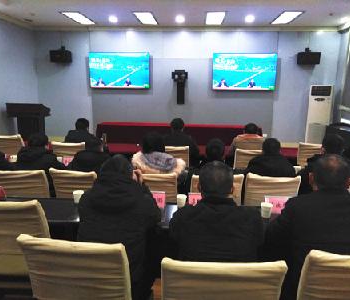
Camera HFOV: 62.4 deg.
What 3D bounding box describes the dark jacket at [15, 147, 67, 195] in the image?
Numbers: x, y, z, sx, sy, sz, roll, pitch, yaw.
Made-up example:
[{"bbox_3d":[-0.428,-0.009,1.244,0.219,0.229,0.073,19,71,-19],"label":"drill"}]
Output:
[{"bbox_3d":[-1.248,0.257,2.780,0.480,0.600,0.400,2,10,4],"label":"dark jacket"}]

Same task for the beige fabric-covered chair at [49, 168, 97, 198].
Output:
[{"bbox_3d":[-0.838,0.611,2.911,0.480,0.950,0.570,3,11,14],"label":"beige fabric-covered chair"}]

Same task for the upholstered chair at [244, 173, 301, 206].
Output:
[{"bbox_3d":[0.784,0.613,2.588,0.460,0.930,0.560,2,10,4],"label":"upholstered chair"}]

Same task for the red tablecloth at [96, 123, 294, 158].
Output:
[{"bbox_3d":[0.311,-0.113,6.089,3.800,0.800,0.850,2,11,4],"label":"red tablecloth"}]

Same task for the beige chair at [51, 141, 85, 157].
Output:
[{"bbox_3d":[-1.358,0.318,4.051,0.460,0.930,0.560,2,10,4],"label":"beige chair"}]

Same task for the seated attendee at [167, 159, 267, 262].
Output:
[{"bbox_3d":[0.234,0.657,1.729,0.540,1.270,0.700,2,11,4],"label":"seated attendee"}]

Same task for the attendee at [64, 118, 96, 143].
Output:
[{"bbox_3d":[-1.372,0.142,4.607,0.520,1.260,0.750,1,10,4],"label":"attendee"}]

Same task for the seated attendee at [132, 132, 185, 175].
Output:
[{"bbox_3d":[-0.118,0.447,2.961,0.520,1.270,0.750,1,10,4],"label":"seated attendee"}]

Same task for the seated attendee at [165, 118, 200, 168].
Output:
[{"bbox_3d":[0.095,0.179,4.374,0.520,1.300,0.750,1,10,4],"label":"seated attendee"}]

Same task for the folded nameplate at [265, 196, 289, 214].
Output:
[{"bbox_3d":[0.725,0.376,1.985,0.200,0.105,0.080,2,10,4],"label":"folded nameplate"}]

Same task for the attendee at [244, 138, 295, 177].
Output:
[{"bbox_3d":[0.893,0.479,2.954,0.520,1.230,0.750,1,10,4],"label":"attendee"}]

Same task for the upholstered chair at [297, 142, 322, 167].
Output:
[{"bbox_3d":[2.161,0.340,4.588,0.480,0.950,0.570,4,11,16],"label":"upholstered chair"}]

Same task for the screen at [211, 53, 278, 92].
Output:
[{"bbox_3d":[1.939,-2.129,7.915,1.740,1.000,0.080,2,11,4],"label":"screen"}]

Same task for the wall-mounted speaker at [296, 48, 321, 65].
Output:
[{"bbox_3d":[3.463,-2.332,7.401,0.540,0.320,0.320,2,11,4],"label":"wall-mounted speaker"}]

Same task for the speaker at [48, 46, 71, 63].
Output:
[{"bbox_3d":[-2.772,-2.303,7.016,0.510,0.310,0.310,0,18,-4],"label":"speaker"}]

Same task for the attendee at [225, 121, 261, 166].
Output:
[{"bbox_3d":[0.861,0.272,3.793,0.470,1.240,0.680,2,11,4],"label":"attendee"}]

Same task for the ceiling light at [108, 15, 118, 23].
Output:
[{"bbox_3d":[-1.555,-3.236,7.142,0.200,0.070,0.200,2,11,4],"label":"ceiling light"}]

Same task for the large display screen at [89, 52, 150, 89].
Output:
[{"bbox_3d":[-1.419,-2.045,7.455,1.563,0.914,0.080,2,10,4],"label":"large display screen"}]

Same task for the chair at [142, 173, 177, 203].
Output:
[{"bbox_3d":[-0.193,0.597,2.593,0.460,0.930,0.560,2,10,4],"label":"chair"}]

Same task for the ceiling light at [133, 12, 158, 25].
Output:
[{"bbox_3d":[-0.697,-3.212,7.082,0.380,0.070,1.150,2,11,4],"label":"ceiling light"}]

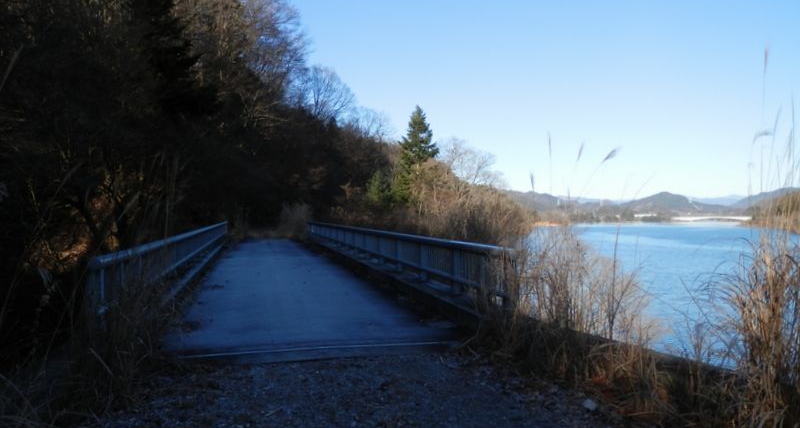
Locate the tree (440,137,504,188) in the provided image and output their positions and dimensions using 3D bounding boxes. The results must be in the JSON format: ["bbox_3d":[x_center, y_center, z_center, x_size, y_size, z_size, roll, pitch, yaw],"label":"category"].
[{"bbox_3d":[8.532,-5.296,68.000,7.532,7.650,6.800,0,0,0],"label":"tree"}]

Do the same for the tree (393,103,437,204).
[{"bbox_3d":[1.663,-6.009,62.000,4.936,11.052,4.900,0,0,0],"label":"tree"}]

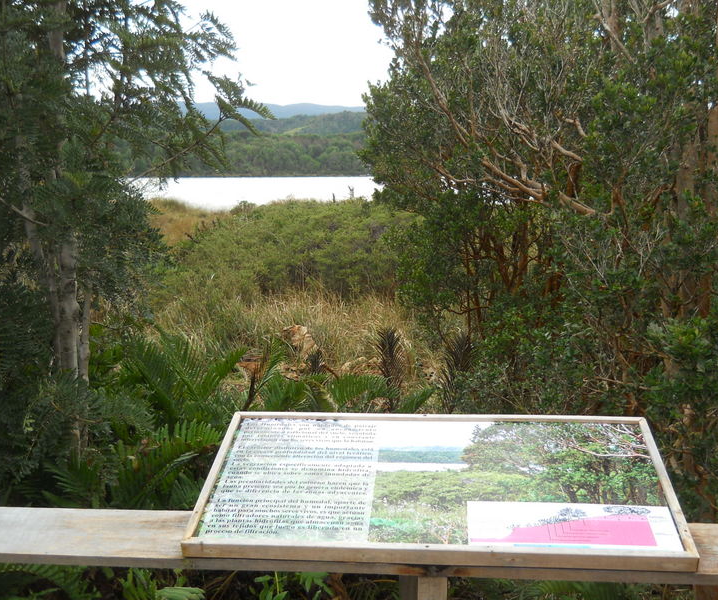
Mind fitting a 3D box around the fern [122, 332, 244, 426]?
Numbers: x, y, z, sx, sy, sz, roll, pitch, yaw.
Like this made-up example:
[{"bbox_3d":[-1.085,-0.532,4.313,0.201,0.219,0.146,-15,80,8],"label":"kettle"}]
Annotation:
[{"bbox_3d":[-1.032,0.477,5.000,0.720,0.600,0.650,0,9,0],"label":"fern"}]

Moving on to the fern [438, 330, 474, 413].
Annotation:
[{"bbox_3d":[0.666,0.514,5.900,0.260,0.620,0.260,0,9,0],"label":"fern"}]

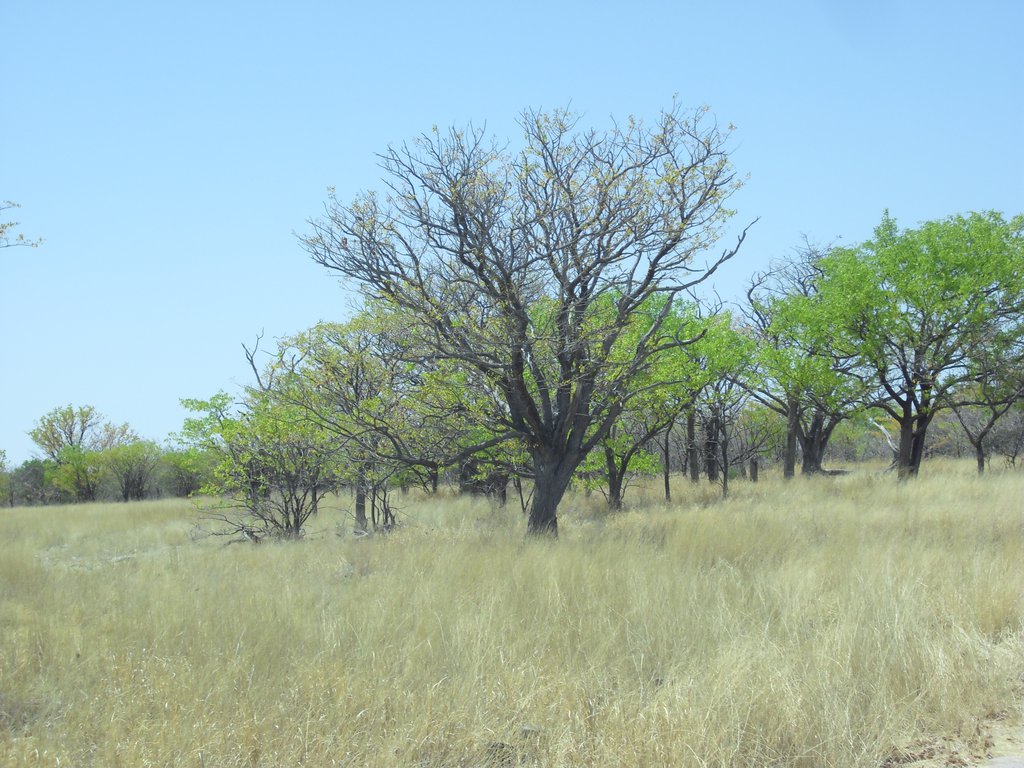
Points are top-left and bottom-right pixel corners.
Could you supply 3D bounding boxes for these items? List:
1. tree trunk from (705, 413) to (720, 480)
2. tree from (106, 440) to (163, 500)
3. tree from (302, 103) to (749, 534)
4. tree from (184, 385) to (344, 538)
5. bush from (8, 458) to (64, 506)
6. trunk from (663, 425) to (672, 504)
[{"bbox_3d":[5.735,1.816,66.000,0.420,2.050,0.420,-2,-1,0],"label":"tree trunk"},{"bbox_3d":[-13.088,2.999,80.000,1.950,2.100,1.900,-2,-1,0],"label":"tree"},{"bbox_3d":[0.222,-1.054,38.000,7.300,7.150,6.600,-2,-1,0],"label":"tree"},{"bbox_3d":[-4.305,1.378,39.500,2.750,2.650,2.500,-2,-1,0],"label":"tree"},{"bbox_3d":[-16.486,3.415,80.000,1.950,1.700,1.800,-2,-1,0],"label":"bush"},{"bbox_3d":[3.707,1.895,55.000,0.170,1.870,0.170,-2,-1,0],"label":"trunk"}]

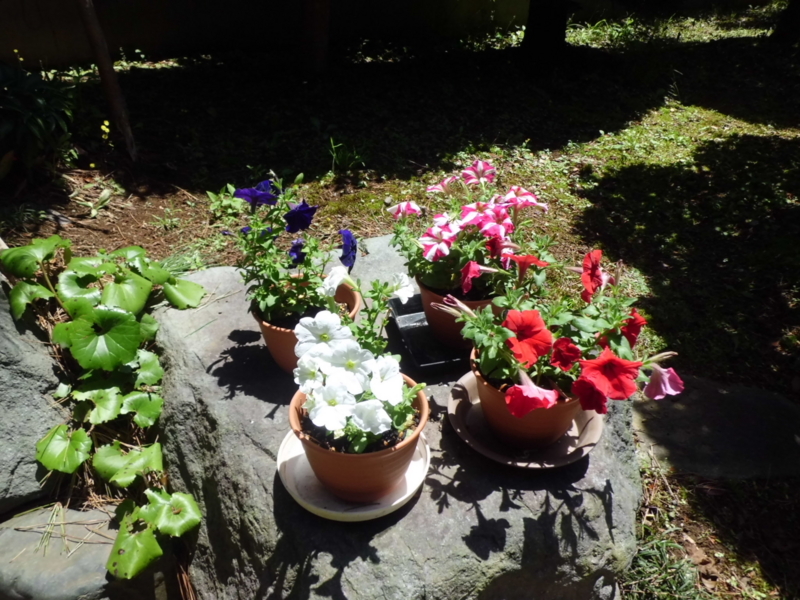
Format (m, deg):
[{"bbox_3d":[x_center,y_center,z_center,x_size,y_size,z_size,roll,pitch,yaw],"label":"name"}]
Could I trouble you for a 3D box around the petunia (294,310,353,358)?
[{"bbox_3d":[-0.091,0.043,0.725,0.066,0.035,0.062,-2,60,-4],"label":"petunia"}]

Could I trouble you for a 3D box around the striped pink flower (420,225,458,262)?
[{"bbox_3d":[0.064,-0.092,0.980,0.061,0.035,0.060,8,74,11],"label":"striped pink flower"}]

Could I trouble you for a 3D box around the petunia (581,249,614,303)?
[{"bbox_3d":[0.265,-0.033,0.815,0.034,0.069,0.060,15,35,27],"label":"petunia"}]

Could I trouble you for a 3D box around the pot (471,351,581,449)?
[{"bbox_3d":[0.172,0.126,0.798,0.160,0.105,0.160,0,31,0],"label":"pot"}]

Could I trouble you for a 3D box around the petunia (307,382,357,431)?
[{"bbox_3d":[-0.081,0.125,0.710,0.057,0.035,0.056,1,70,0],"label":"petunia"}]

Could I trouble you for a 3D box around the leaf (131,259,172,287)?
[{"bbox_3d":[-0.473,-0.052,1.140,0.072,0.030,0.068,0,48,0],"label":"leaf"}]

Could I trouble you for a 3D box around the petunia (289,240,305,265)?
[{"bbox_3d":[-0.150,-0.071,0.880,0.036,0.043,0.036,17,26,26],"label":"petunia"}]

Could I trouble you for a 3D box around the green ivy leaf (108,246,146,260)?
[{"bbox_3d":[-0.581,-0.097,1.280,0.078,0.030,0.065,0,37,0],"label":"green ivy leaf"}]

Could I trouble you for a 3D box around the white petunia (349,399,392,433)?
[{"bbox_3d":[-0.032,0.132,0.675,0.047,0.037,0.032,-3,12,-4],"label":"white petunia"}]

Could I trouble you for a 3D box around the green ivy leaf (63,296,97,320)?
[{"bbox_3d":[-0.558,0.015,1.050,0.062,0.027,0.052,0,47,0],"label":"green ivy leaf"}]

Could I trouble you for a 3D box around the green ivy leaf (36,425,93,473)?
[{"bbox_3d":[-0.501,0.223,0.900,0.075,0.020,0.075,10,54,-14],"label":"green ivy leaf"}]

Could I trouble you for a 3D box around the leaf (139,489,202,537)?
[{"bbox_3d":[-0.344,0.318,0.900,0.092,0.030,0.085,1,31,0],"label":"leaf"}]

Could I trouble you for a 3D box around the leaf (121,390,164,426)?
[{"bbox_3d":[-0.413,0.174,0.965,0.068,0.027,0.060,0,47,0],"label":"leaf"}]

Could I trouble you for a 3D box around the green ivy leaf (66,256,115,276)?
[{"bbox_3d":[-0.583,-0.063,1.131,0.090,0.026,0.075,0,39,0],"label":"green ivy leaf"}]

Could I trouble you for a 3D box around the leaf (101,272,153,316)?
[{"bbox_3d":[-0.486,-0.010,1.067,0.093,0.028,0.085,0,61,0],"label":"leaf"}]

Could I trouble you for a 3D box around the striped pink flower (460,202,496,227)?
[{"bbox_3d":[0.133,-0.143,1.005,0.060,0.035,0.052,15,49,21],"label":"striped pink flower"}]

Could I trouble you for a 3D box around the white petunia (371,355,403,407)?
[{"bbox_3d":[-0.015,0.094,0.700,0.045,0.058,0.030,-19,-4,-28],"label":"white petunia"}]

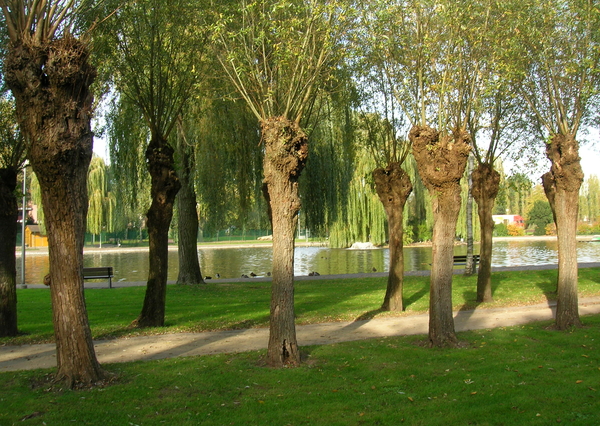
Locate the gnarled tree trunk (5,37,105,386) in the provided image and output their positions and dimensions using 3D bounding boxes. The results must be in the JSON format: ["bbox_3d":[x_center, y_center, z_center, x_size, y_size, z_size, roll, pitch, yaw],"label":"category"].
[{"bbox_3d":[-2.791,-0.017,6.700,1.120,4.000,1.000,0,-2,-18],"label":"gnarled tree trunk"}]

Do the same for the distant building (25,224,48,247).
[{"bbox_3d":[-28.615,2.576,66.000,3.400,2.500,2.600,1,-2,-42],"label":"distant building"}]

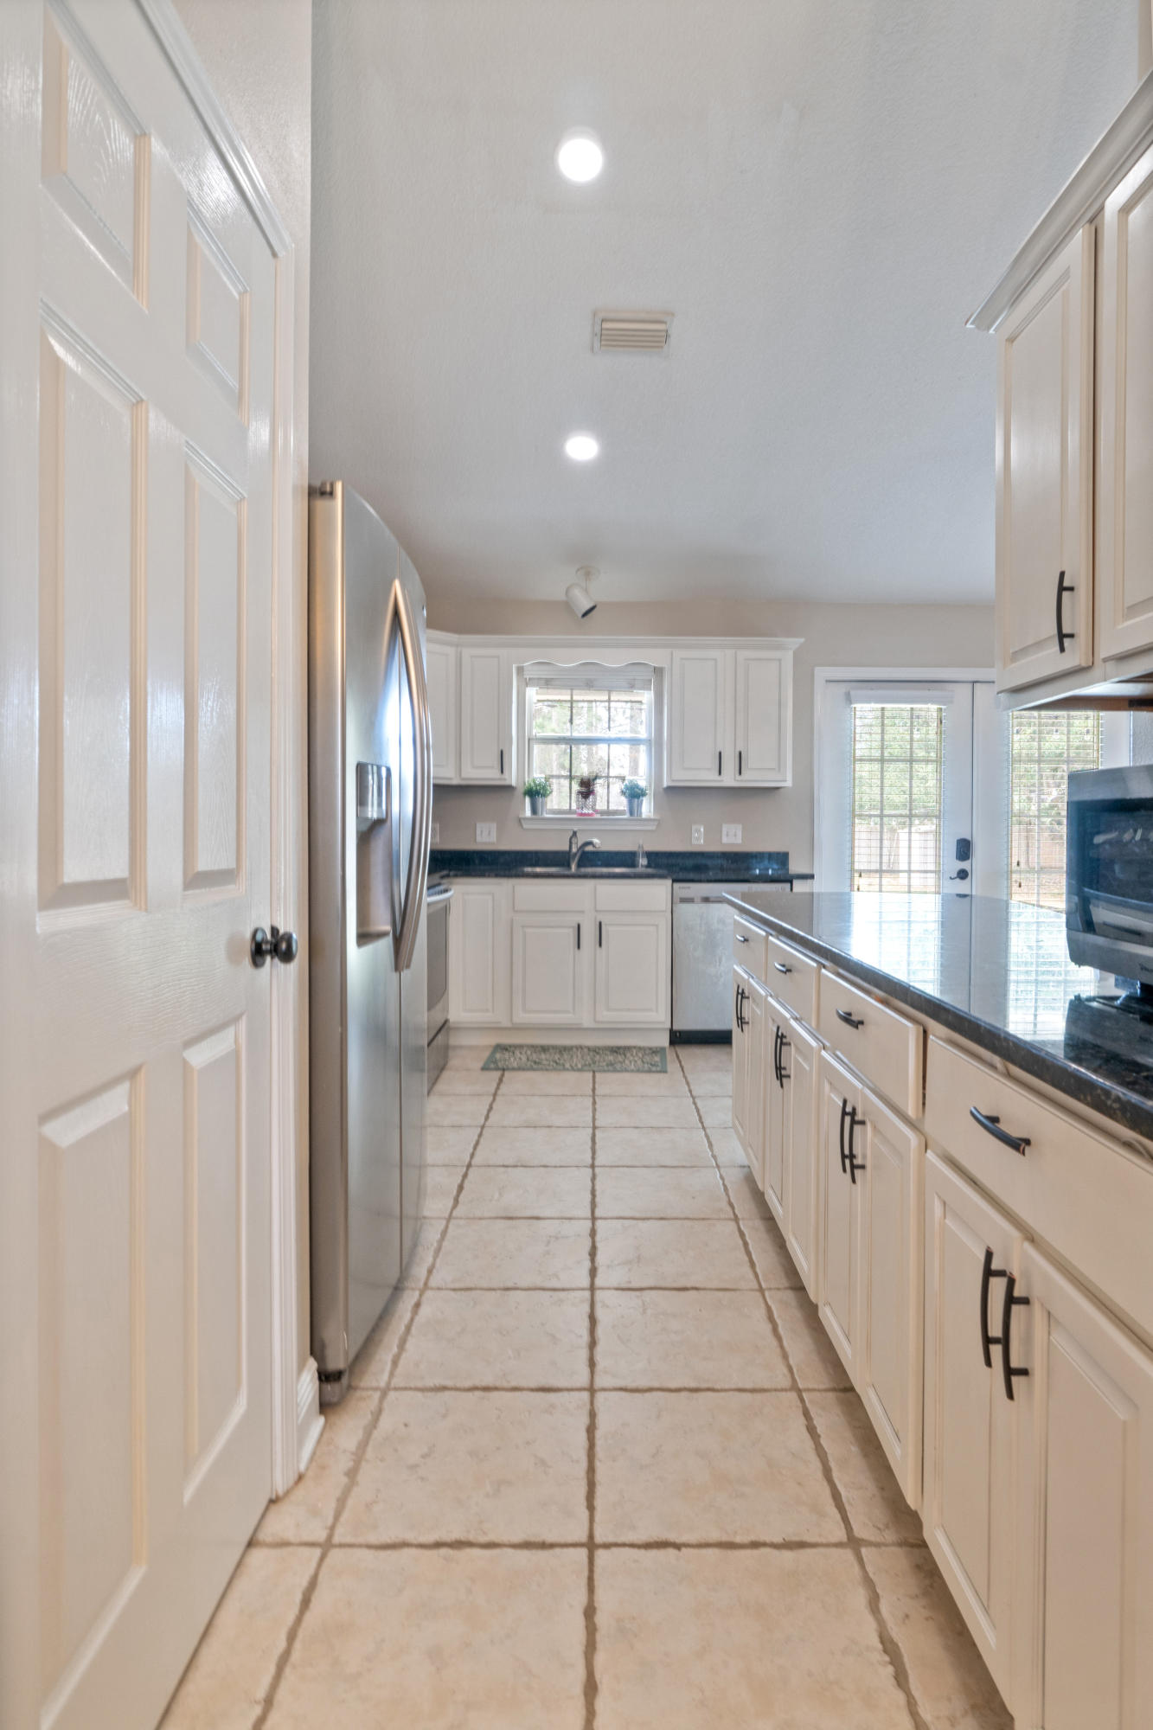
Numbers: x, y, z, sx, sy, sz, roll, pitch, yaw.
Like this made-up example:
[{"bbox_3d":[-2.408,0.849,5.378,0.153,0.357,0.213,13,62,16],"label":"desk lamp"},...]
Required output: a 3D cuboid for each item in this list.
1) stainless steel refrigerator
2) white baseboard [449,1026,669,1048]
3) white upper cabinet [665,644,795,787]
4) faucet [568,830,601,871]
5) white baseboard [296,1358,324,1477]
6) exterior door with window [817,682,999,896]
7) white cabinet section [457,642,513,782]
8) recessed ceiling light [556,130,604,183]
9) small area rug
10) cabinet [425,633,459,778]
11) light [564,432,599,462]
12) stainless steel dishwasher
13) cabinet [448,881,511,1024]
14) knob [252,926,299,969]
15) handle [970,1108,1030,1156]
[{"bbox_3d":[-0.780,0.147,2.130,0.850,1.780,0.890,0,1,1],"label":"stainless steel refrigerator"},{"bbox_3d":[-0.088,0.893,4.490,1.140,0.100,0.020,0,2,1],"label":"white baseboard"},{"bbox_3d":[0.833,-0.819,4.860,0.700,0.775,0.330,0,2,1],"label":"white upper cabinet"},{"bbox_3d":[0.045,-0.080,4.780,0.080,0.240,0.210,-1,2,-37],"label":"faucet"},{"bbox_3d":[-0.497,1.004,1.590,0.027,0.130,0.150,0,2,1],"label":"white baseboard"},{"bbox_3d":[1.910,-0.080,5.130,0.870,2.000,0.050,0,1,1],"label":"exterior door with window"},{"bbox_3d":[-0.488,-0.819,4.865,0.296,0.754,0.310,0,1,1],"label":"white cabinet section"},{"bbox_3d":[0.013,-2.231,2.730,0.160,0.030,0.160,0,-18,1],"label":"recessed ceiling light"},{"bbox_3d":[0.010,0.943,4.260,0.880,0.012,0.460,0,2,3],"label":"small area rug"},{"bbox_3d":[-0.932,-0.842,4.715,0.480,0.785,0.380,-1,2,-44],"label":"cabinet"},{"bbox_3d":[0.024,-1.870,3.880,0.160,0.030,0.160,0,-18,1],"label":"light"},{"bbox_3d":[0.805,0.505,4.720,0.605,0.860,0.600,0,1,1],"label":"stainless steel dishwasher"},{"bbox_3d":[-0.497,0.452,4.420,0.310,0.710,0.022,0,1,1],"label":"cabinet"},{"bbox_3d":[-0.491,0.134,1.410,0.066,0.066,0.066,0,2,1],"label":"knob"},{"bbox_3d":[0.479,0.299,0.975,0.033,0.013,0.127,0,2,1],"label":"handle"}]

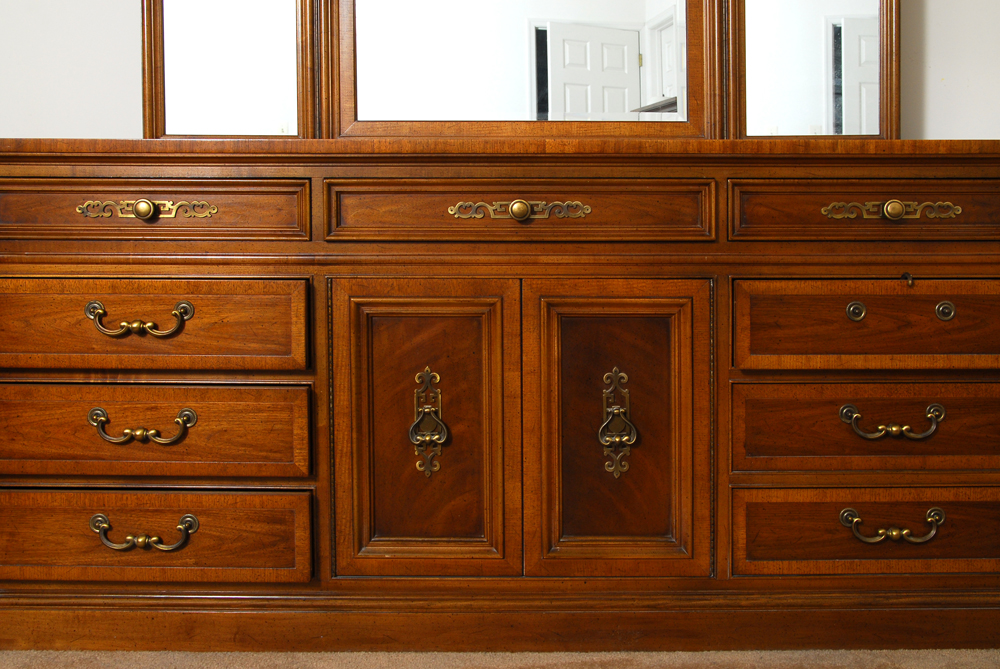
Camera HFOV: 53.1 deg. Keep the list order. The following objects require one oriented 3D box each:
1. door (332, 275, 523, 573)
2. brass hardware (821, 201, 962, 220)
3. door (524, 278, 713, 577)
[{"bbox_3d":[-0.115,0.144,1.547,0.297,0.460,0.028,0,2,0],"label":"door"},{"bbox_3d":[0.594,-0.188,1.518,0.216,0.030,0.028,0,2,0],"label":"brass hardware"},{"bbox_3d":[0.182,0.145,1.548,0.293,0.460,0.028,0,2,0],"label":"door"}]

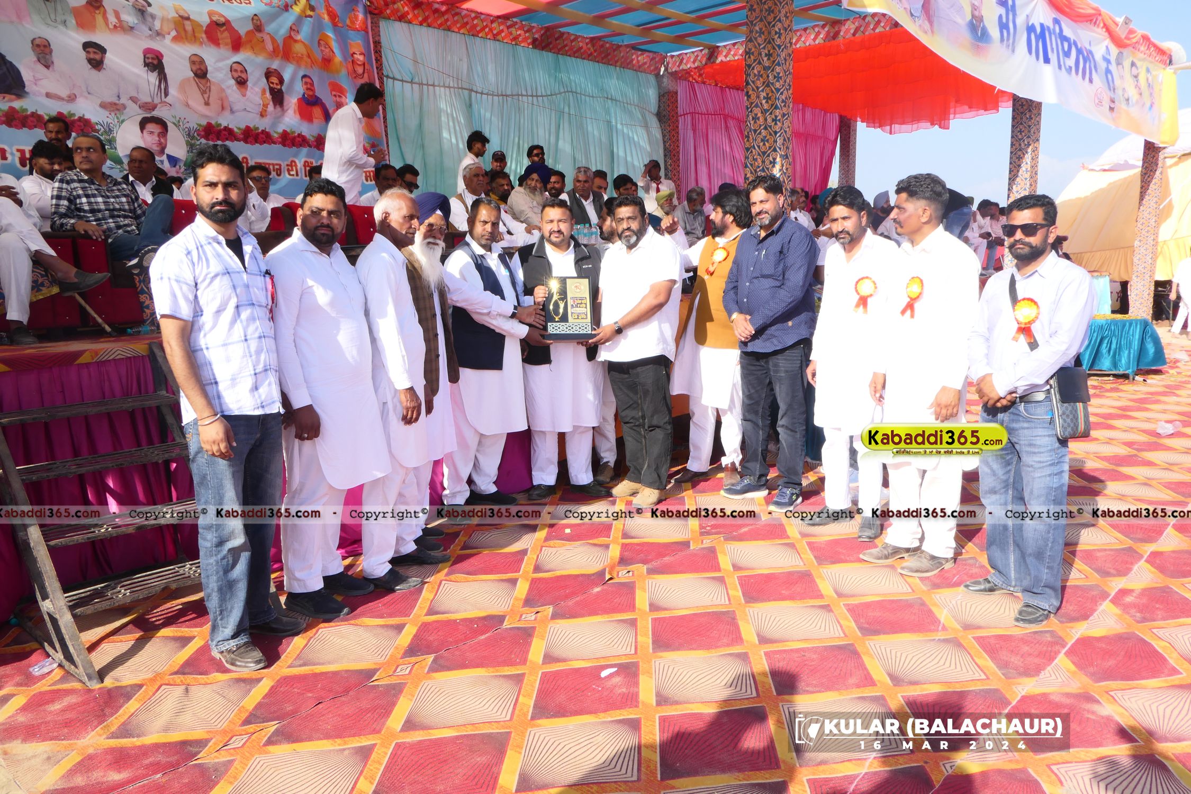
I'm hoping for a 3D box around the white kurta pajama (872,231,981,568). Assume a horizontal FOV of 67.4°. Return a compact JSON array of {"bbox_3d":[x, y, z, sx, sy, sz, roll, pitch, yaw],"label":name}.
[{"bbox_3d":[1.555,-0.043,4.200,0.410,1.480,0.520,-5,10,-23],"label":"white kurta pajama"}]

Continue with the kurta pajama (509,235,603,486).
[{"bbox_3d":[-0.198,-0.164,5.108,0.560,1.420,0.400,-1,11,0],"label":"kurta pajama"}]

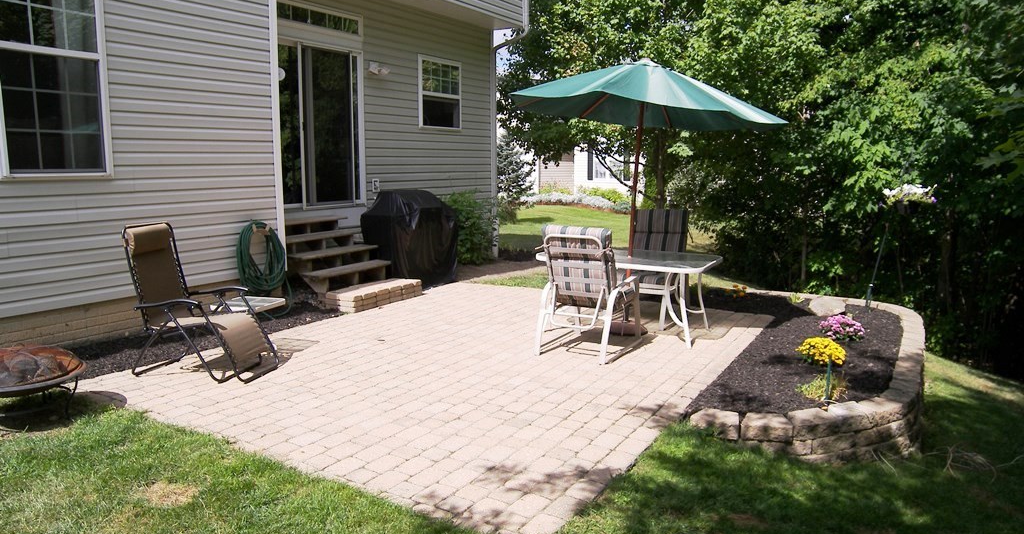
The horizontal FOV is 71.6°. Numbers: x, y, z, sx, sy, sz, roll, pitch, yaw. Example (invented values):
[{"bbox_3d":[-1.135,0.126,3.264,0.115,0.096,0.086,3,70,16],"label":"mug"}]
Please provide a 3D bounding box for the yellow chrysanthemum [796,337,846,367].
[{"bbox_3d":[2.371,0.624,5.571,0.390,0.240,0.380,0,8,0],"label":"yellow chrysanthemum"}]

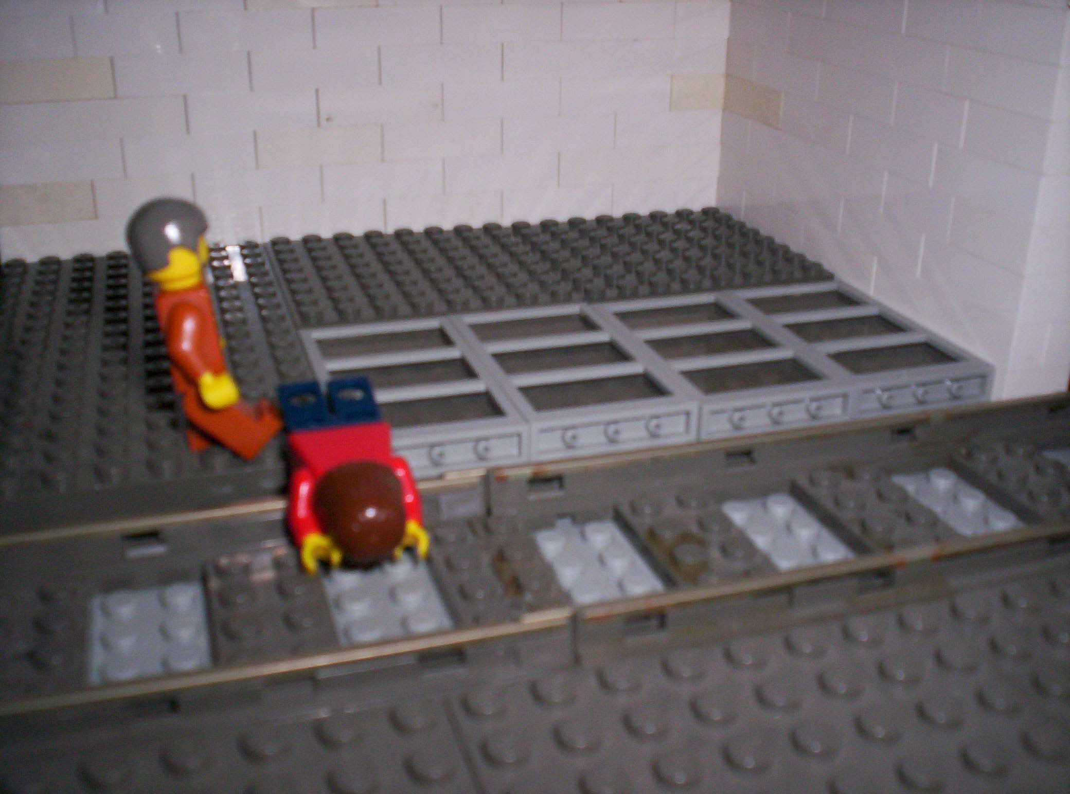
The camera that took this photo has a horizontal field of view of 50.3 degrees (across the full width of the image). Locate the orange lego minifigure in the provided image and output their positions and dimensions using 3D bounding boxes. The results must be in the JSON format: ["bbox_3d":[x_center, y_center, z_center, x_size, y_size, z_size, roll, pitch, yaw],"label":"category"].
[{"bbox_3d":[-0.049,-0.011,0.175,0.019,0.041,0.022,-8,24,-7],"label":"orange lego minifigure"}]

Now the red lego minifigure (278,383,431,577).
[{"bbox_3d":[-0.029,0.012,0.173,0.022,0.018,0.040,-6,33,-18],"label":"red lego minifigure"}]

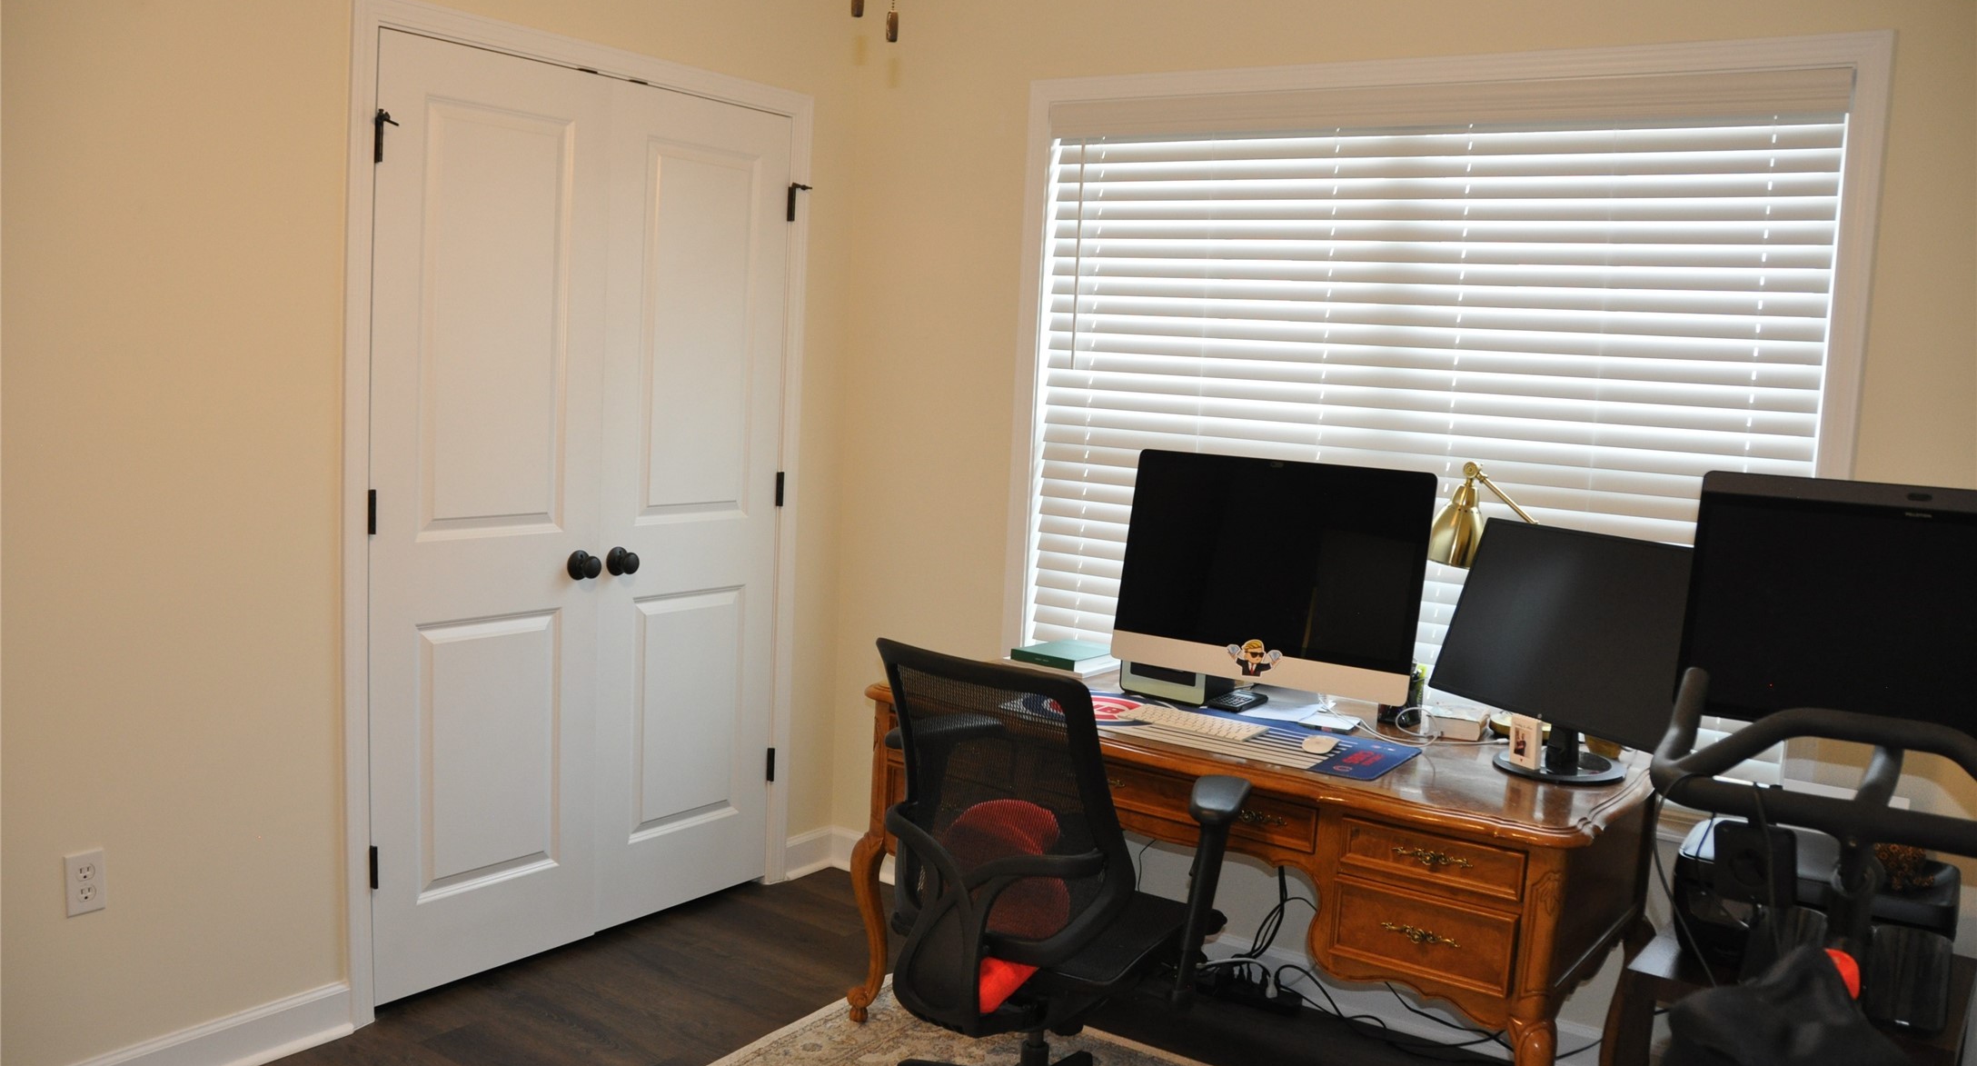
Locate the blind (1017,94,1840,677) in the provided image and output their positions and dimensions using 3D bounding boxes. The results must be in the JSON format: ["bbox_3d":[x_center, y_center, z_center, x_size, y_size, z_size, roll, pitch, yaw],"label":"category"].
[{"bbox_3d":[0.859,-0.269,3.317,1.750,1.340,0.060,8,8,34],"label":"blind"}]

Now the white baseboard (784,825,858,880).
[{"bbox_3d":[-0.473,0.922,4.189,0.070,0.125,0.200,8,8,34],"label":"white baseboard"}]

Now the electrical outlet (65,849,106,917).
[{"bbox_3d":[-1.600,0.623,2.628,0.010,0.115,0.071,8,8,34],"label":"electrical outlet"}]

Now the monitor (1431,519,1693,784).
[{"bbox_3d":[1.077,0.224,2.700,0.220,0.430,0.600,-1,8,-28],"label":"monitor"}]

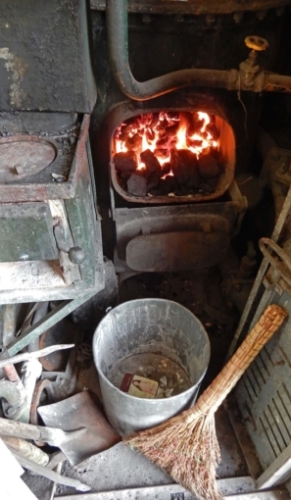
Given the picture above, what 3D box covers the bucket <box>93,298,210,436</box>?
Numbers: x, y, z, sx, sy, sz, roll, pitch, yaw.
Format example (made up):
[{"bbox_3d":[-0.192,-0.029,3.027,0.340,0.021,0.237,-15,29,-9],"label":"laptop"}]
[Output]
[{"bbox_3d":[0.016,0.360,1.033,0.312,0.305,0.312,1,45,-1],"label":"bucket"}]

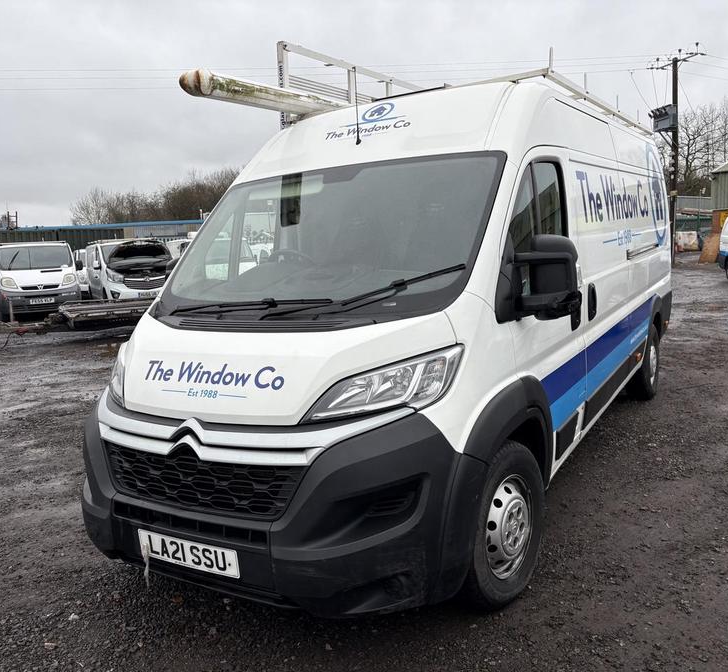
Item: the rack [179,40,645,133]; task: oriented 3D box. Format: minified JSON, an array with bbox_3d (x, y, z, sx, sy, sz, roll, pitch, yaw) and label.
[{"bbox_3d":[0.861,-1.911,5.242,1.890,0.620,4.970,1,10,31],"label":"rack"}]

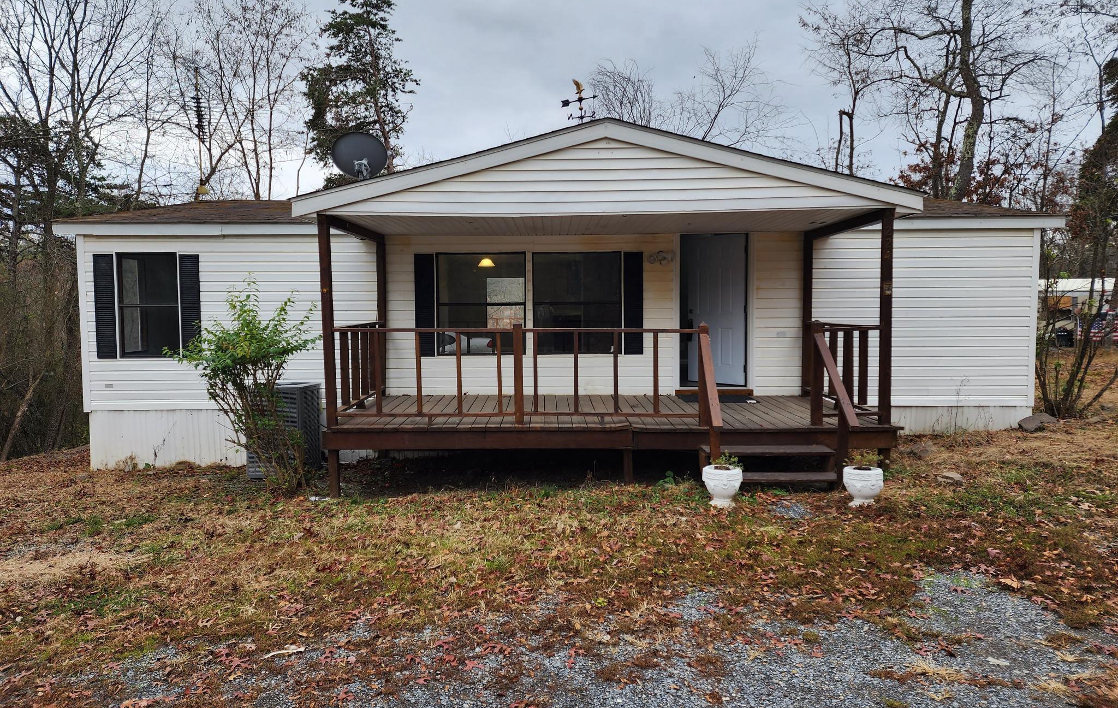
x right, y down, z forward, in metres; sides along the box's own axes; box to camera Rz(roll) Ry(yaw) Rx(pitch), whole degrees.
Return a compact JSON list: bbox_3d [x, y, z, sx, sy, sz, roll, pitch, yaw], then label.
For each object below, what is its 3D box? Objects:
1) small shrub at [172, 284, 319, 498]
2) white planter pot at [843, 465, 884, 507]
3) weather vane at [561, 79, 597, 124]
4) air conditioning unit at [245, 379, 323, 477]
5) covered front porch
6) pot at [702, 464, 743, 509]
[{"bbox_3d":[-3.181,0.320,7.537,1.542,2.214,1.400,0,4,0],"label":"small shrub"},{"bbox_3d":[2.523,1.103,6.166,0.327,0.282,0.327,0,4,0],"label":"white planter pot"},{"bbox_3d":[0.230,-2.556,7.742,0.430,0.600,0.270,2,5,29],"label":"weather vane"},{"bbox_3d":[-3.252,0.885,8.779,0.644,1.031,0.640,0,4,0],"label":"air conditioning unit"},{"bbox_3d":[0.472,-0.501,8.216,6.100,3.630,2.760,0,4,0],"label":"covered front porch"},{"bbox_3d":[1.376,1.120,6.249,0.333,0.298,0.333,0,4,0],"label":"pot"}]

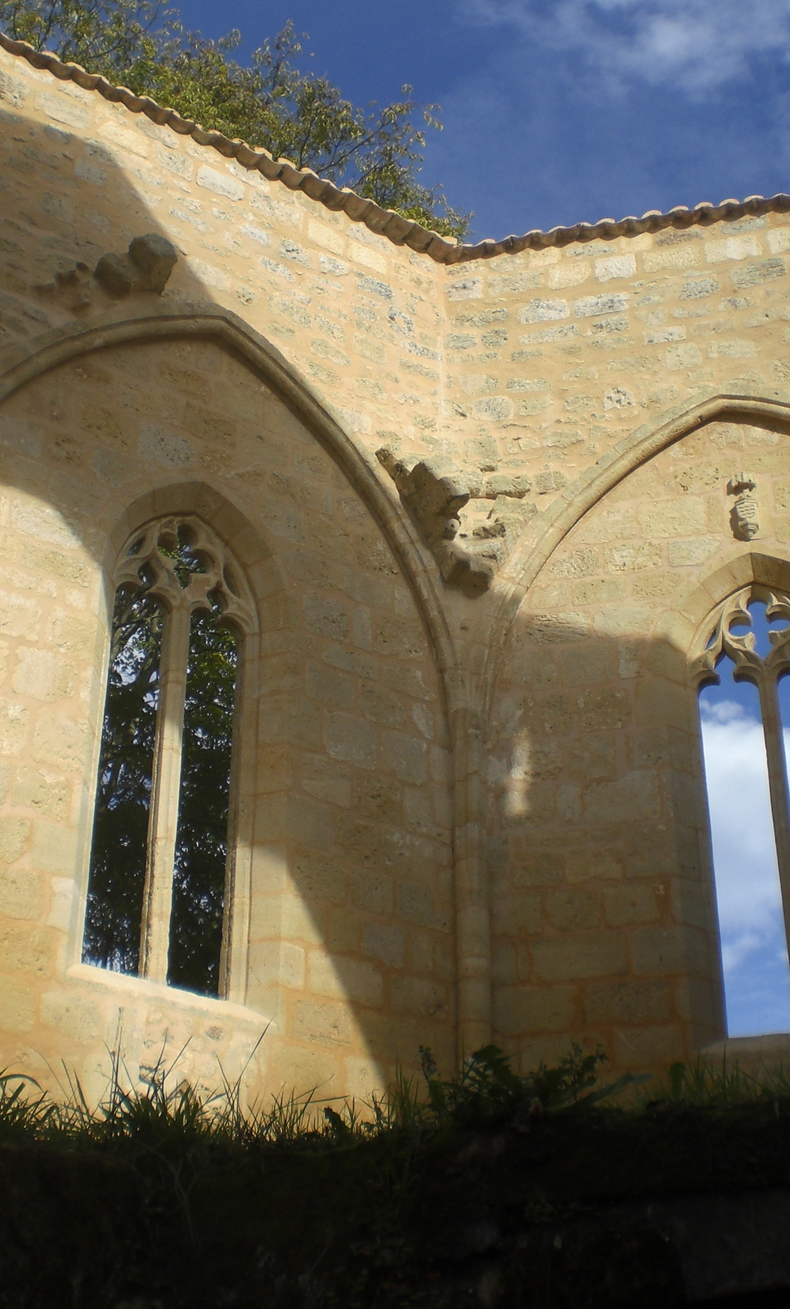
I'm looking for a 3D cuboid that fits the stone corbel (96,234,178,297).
[{"bbox_3d":[-1.940,-2.886,14.173,0.550,0.380,0.380,19,-35,-29],"label":"stone corbel"}]

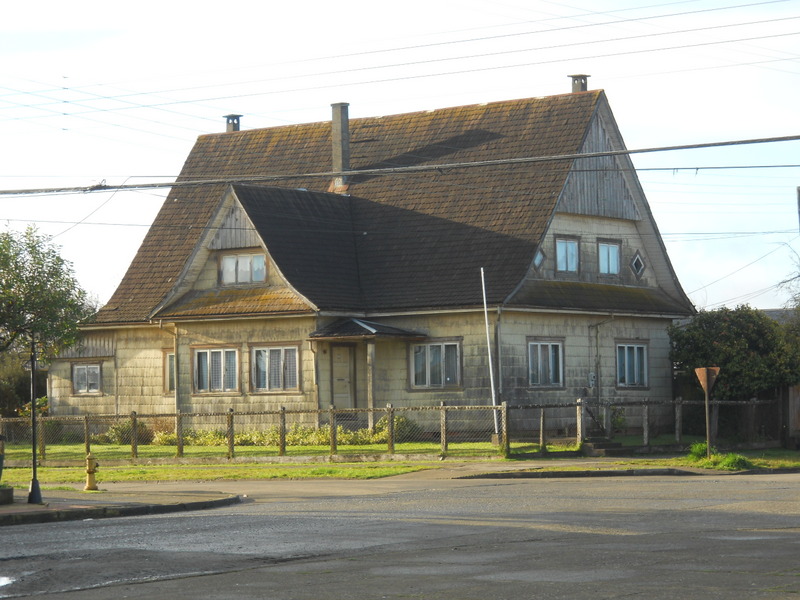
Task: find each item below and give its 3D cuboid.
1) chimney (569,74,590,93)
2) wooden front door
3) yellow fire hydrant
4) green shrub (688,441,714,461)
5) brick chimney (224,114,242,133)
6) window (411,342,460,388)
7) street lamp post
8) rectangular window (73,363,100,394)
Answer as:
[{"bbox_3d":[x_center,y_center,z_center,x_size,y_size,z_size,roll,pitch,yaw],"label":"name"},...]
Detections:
[{"bbox_3d":[5.623,-6.762,70.929,0.532,0.560,0.532,-3,-3,37],"label":"chimney"},{"bbox_3d":[-1.747,2.371,68.135,0.100,1.999,1.030,-3,-3,37],"label":"wooden front door"},{"bbox_3d":[-6.569,3.628,48.200,0.300,0.808,0.270,-1,-3,6],"label":"yellow fire hydrant"},{"bbox_3d":[7.110,3.555,53.500,0.600,0.470,0.520,-1,-3,0],"label":"green shrub"},{"bbox_3d":[-5.849,-6.188,79.555,0.497,0.610,0.497,-3,-3,37],"label":"brick chimney"},{"bbox_3d":[1.047,1.955,67.429,1.823,1.384,0.100,-3,-3,37],"label":"window"},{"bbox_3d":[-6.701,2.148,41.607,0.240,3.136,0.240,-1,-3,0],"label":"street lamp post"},{"bbox_3d":[-10.568,2.691,76.410,1.273,0.978,0.100,-3,-3,37],"label":"rectangular window"}]

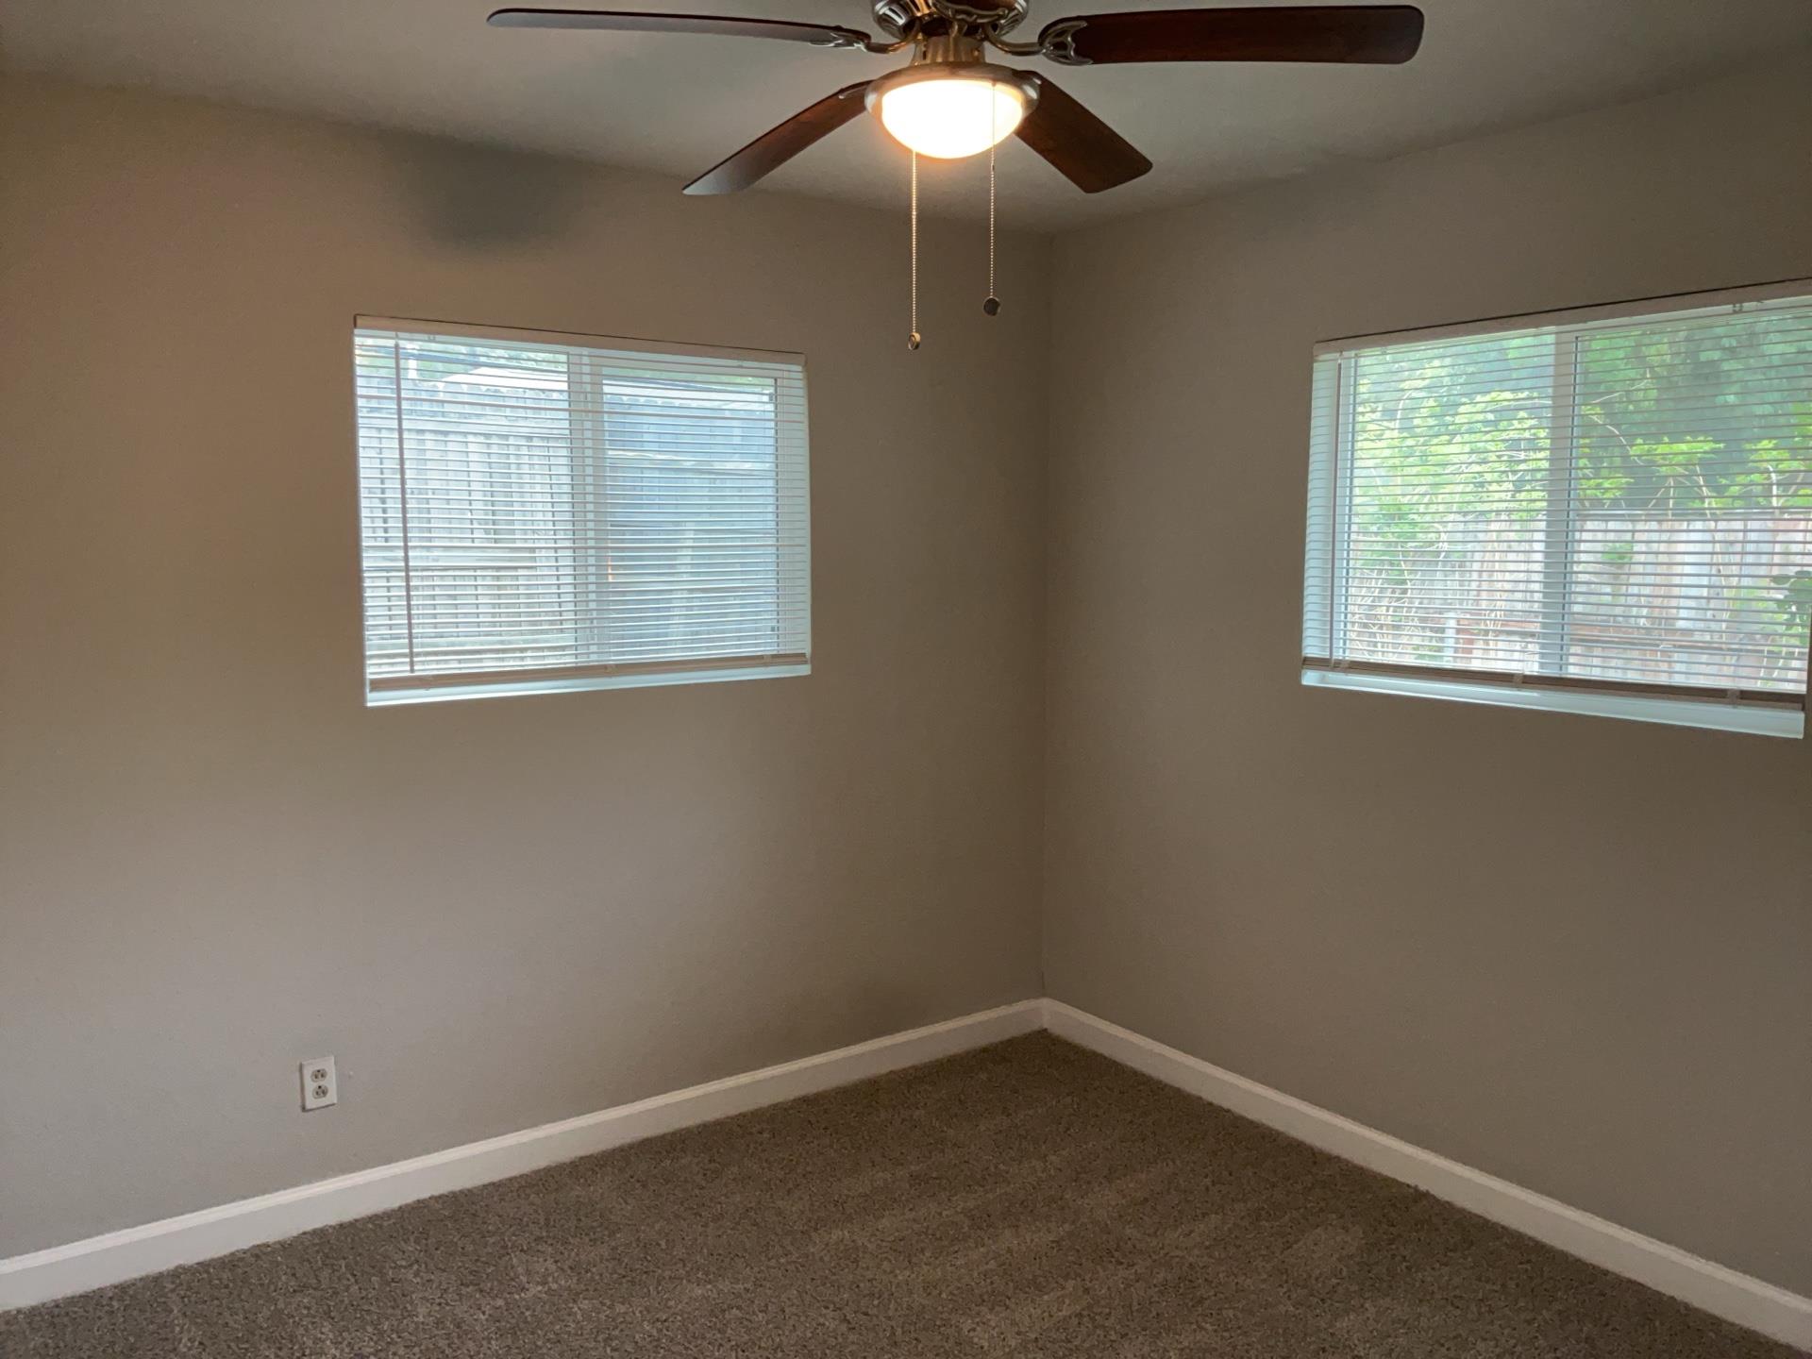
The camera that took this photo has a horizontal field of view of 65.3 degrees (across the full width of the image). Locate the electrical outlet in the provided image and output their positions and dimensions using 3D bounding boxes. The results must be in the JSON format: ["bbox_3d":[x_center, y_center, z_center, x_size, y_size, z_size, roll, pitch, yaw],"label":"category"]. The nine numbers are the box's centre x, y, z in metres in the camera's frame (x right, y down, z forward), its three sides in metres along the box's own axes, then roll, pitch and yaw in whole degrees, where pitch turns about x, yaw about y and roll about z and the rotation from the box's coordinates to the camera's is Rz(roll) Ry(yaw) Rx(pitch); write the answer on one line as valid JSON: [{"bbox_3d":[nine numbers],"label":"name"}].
[{"bbox_3d":[-1.302,0.900,3.141,0.072,0.115,0.011,-4,7,-36],"label":"electrical outlet"}]

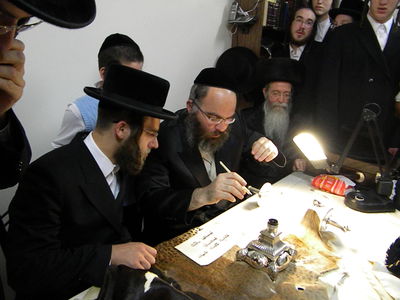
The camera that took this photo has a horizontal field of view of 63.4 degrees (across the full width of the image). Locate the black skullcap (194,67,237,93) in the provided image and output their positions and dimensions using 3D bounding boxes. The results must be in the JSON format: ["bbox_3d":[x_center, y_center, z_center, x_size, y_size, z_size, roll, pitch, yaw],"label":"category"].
[{"bbox_3d":[0.064,-0.277,1.290,0.170,0.090,0.180,20,19,-7],"label":"black skullcap"}]

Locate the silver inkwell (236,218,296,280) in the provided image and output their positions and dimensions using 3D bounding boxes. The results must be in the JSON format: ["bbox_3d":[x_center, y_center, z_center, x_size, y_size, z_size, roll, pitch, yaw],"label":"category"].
[{"bbox_3d":[0.219,0.291,1.018,0.138,0.138,0.138,20,29,40],"label":"silver inkwell"}]

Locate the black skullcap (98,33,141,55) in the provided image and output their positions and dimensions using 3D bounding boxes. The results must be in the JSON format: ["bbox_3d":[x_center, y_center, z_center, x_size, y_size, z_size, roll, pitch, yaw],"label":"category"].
[{"bbox_3d":[-0.344,-0.457,1.400,0.170,0.085,0.180,-12,29,-39],"label":"black skullcap"}]

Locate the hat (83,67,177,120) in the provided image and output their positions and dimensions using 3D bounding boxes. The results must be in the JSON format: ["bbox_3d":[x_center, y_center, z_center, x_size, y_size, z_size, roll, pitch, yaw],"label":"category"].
[{"bbox_3d":[-0.229,-0.213,1.130,0.345,0.135,0.305,16,13,-11],"label":"hat"}]

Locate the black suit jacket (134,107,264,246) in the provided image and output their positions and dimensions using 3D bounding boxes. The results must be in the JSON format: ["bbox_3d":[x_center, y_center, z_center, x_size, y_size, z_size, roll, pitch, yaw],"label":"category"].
[{"bbox_3d":[-0.002,0.097,1.390,0.520,0.590,0.430,-19,29,-39],"label":"black suit jacket"}]

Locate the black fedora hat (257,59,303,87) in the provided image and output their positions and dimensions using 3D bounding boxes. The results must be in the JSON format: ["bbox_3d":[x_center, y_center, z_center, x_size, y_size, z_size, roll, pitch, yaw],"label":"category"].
[{"bbox_3d":[0.450,-0.439,1.820,0.275,0.135,0.300,-3,22,-6],"label":"black fedora hat"}]

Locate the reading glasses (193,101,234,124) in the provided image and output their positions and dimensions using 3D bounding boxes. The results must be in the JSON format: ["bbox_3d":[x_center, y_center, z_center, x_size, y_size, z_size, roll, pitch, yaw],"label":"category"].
[{"bbox_3d":[0.053,-0.160,1.290,0.140,0.050,0.140,5,34,-42],"label":"reading glasses"}]

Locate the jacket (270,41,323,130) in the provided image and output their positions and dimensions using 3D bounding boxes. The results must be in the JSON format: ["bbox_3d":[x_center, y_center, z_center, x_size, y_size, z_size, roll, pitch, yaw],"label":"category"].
[{"bbox_3d":[0.669,-0.340,2.220,0.480,0.750,0.300,3,22,8],"label":"jacket"}]

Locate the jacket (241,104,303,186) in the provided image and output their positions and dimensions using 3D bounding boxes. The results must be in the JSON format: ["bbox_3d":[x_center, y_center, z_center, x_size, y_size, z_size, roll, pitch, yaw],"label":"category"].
[{"bbox_3d":[0.436,0.026,1.870,0.500,0.600,0.380,-2,22,-5],"label":"jacket"}]

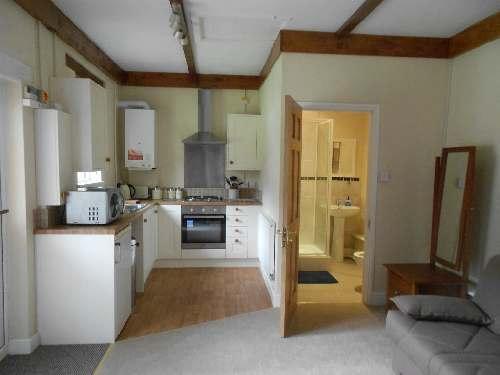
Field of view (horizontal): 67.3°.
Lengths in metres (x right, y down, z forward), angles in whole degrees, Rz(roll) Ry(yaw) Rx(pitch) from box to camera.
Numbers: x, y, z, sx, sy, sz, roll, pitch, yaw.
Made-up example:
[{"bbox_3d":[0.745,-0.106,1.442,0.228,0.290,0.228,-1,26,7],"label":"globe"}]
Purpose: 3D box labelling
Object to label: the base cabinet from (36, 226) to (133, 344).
[{"bbox_3d":[-1.374,0.766,3.210,0.585,0.890,0.590,0,4,-5],"label":"base cabinet"}]

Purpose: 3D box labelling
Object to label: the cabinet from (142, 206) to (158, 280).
[{"bbox_3d":[-1.473,0.634,4.485,0.570,0.740,0.870,0,4,-5],"label":"cabinet"}]

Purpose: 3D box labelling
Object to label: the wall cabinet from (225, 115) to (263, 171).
[{"bbox_3d":[-0.091,-0.633,5.380,0.483,0.774,0.300,0,4,-5],"label":"wall cabinet"}]

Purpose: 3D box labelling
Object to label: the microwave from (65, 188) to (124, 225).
[{"bbox_3d":[-1.344,0.160,3.300,0.355,0.279,0.430,0,4,-5],"label":"microwave"}]

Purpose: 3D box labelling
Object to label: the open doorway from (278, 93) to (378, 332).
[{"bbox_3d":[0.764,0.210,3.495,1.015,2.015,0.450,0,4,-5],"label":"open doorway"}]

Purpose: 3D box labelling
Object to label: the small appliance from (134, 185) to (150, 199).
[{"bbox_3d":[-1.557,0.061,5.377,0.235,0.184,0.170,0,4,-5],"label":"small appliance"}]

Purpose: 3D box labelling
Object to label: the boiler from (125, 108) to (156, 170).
[{"bbox_3d":[-1.501,-0.662,5.254,0.395,0.795,0.310,0,4,-5],"label":"boiler"}]

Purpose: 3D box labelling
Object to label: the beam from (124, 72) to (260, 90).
[{"bbox_3d":[-0.841,-1.545,5.448,1.980,0.200,0.070,0,4,-5],"label":"beam"}]

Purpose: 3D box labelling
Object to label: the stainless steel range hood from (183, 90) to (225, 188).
[{"bbox_3d":[-0.633,-0.679,5.306,0.598,1.413,0.510,0,4,-5],"label":"stainless steel range hood"}]

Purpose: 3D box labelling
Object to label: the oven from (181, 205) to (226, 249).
[{"bbox_3d":[-0.644,0.519,5.338,0.599,0.604,0.550,0,4,-5],"label":"oven"}]

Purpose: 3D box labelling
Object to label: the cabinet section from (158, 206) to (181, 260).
[{"bbox_3d":[-1.092,0.571,5.292,0.308,0.724,0.550,0,5,-5],"label":"cabinet section"}]

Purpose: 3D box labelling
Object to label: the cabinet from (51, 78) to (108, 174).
[{"bbox_3d":[-1.508,-0.531,3.337,0.325,0.760,0.410,0,4,-5],"label":"cabinet"}]

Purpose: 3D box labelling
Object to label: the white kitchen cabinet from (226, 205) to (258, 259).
[{"bbox_3d":[-0.118,0.581,5.339,0.446,0.720,0.550,0,4,-5],"label":"white kitchen cabinet"}]

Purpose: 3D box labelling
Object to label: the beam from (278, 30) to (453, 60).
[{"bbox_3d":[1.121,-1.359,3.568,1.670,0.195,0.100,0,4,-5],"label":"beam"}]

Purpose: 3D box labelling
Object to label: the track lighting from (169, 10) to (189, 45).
[{"bbox_3d":[-0.621,-1.377,3.280,0.120,0.120,0.680,0,4,-5],"label":"track lighting"}]

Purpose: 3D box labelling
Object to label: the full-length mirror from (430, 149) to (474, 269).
[{"bbox_3d":[1.861,0.193,3.435,0.110,1.097,0.450,0,4,-5],"label":"full-length mirror"}]

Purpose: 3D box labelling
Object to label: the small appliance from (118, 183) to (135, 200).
[{"bbox_3d":[-1.667,0.050,5.120,0.210,0.239,0.160,0,4,-5],"label":"small appliance"}]

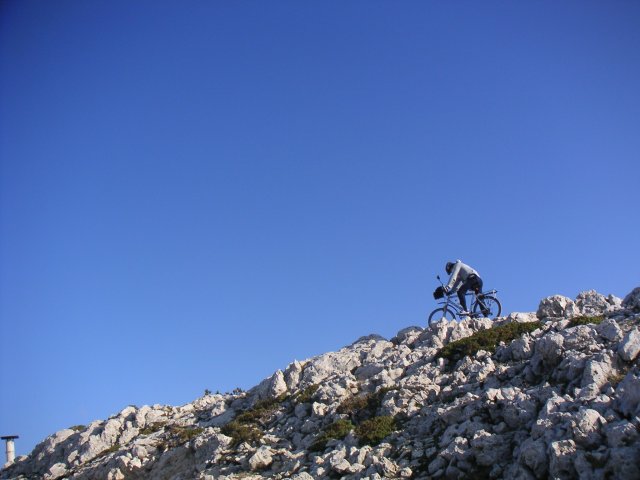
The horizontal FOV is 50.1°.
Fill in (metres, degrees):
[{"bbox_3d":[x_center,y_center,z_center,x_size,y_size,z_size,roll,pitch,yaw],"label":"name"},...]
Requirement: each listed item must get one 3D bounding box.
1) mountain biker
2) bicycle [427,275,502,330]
[{"bbox_3d":[3.477,1.167,16.294,1.020,1.330,0.550,-12,-14,13],"label":"mountain biker"},{"bbox_3d":[3.365,1.512,16.289,1.760,1.280,0.620,-17,-15,12],"label":"bicycle"}]

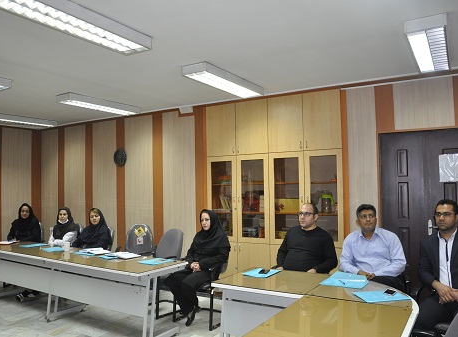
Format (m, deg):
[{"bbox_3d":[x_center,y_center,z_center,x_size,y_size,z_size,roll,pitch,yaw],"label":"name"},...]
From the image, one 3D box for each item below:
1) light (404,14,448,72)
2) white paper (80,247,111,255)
[{"bbox_3d":[1.723,-1.015,3.240,0.290,0.092,1.235,-2,-3,32],"label":"light"},{"bbox_3d":[-1.690,1.043,4.816,0.260,0.020,0.400,1,-3,-44],"label":"white paper"}]

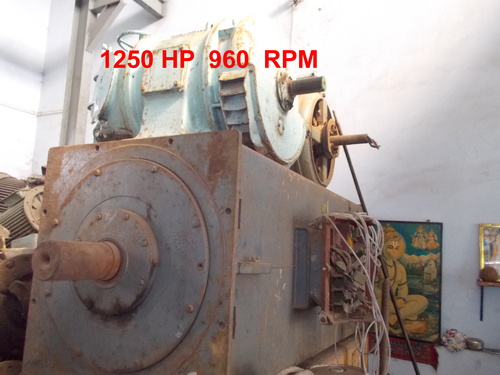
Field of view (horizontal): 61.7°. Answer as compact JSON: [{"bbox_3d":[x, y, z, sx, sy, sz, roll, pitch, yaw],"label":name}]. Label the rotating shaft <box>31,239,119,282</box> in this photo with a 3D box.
[{"bbox_3d":[-0.666,0.286,1.629,0.150,0.150,0.289,-2,-10,26],"label":"rotating shaft"}]

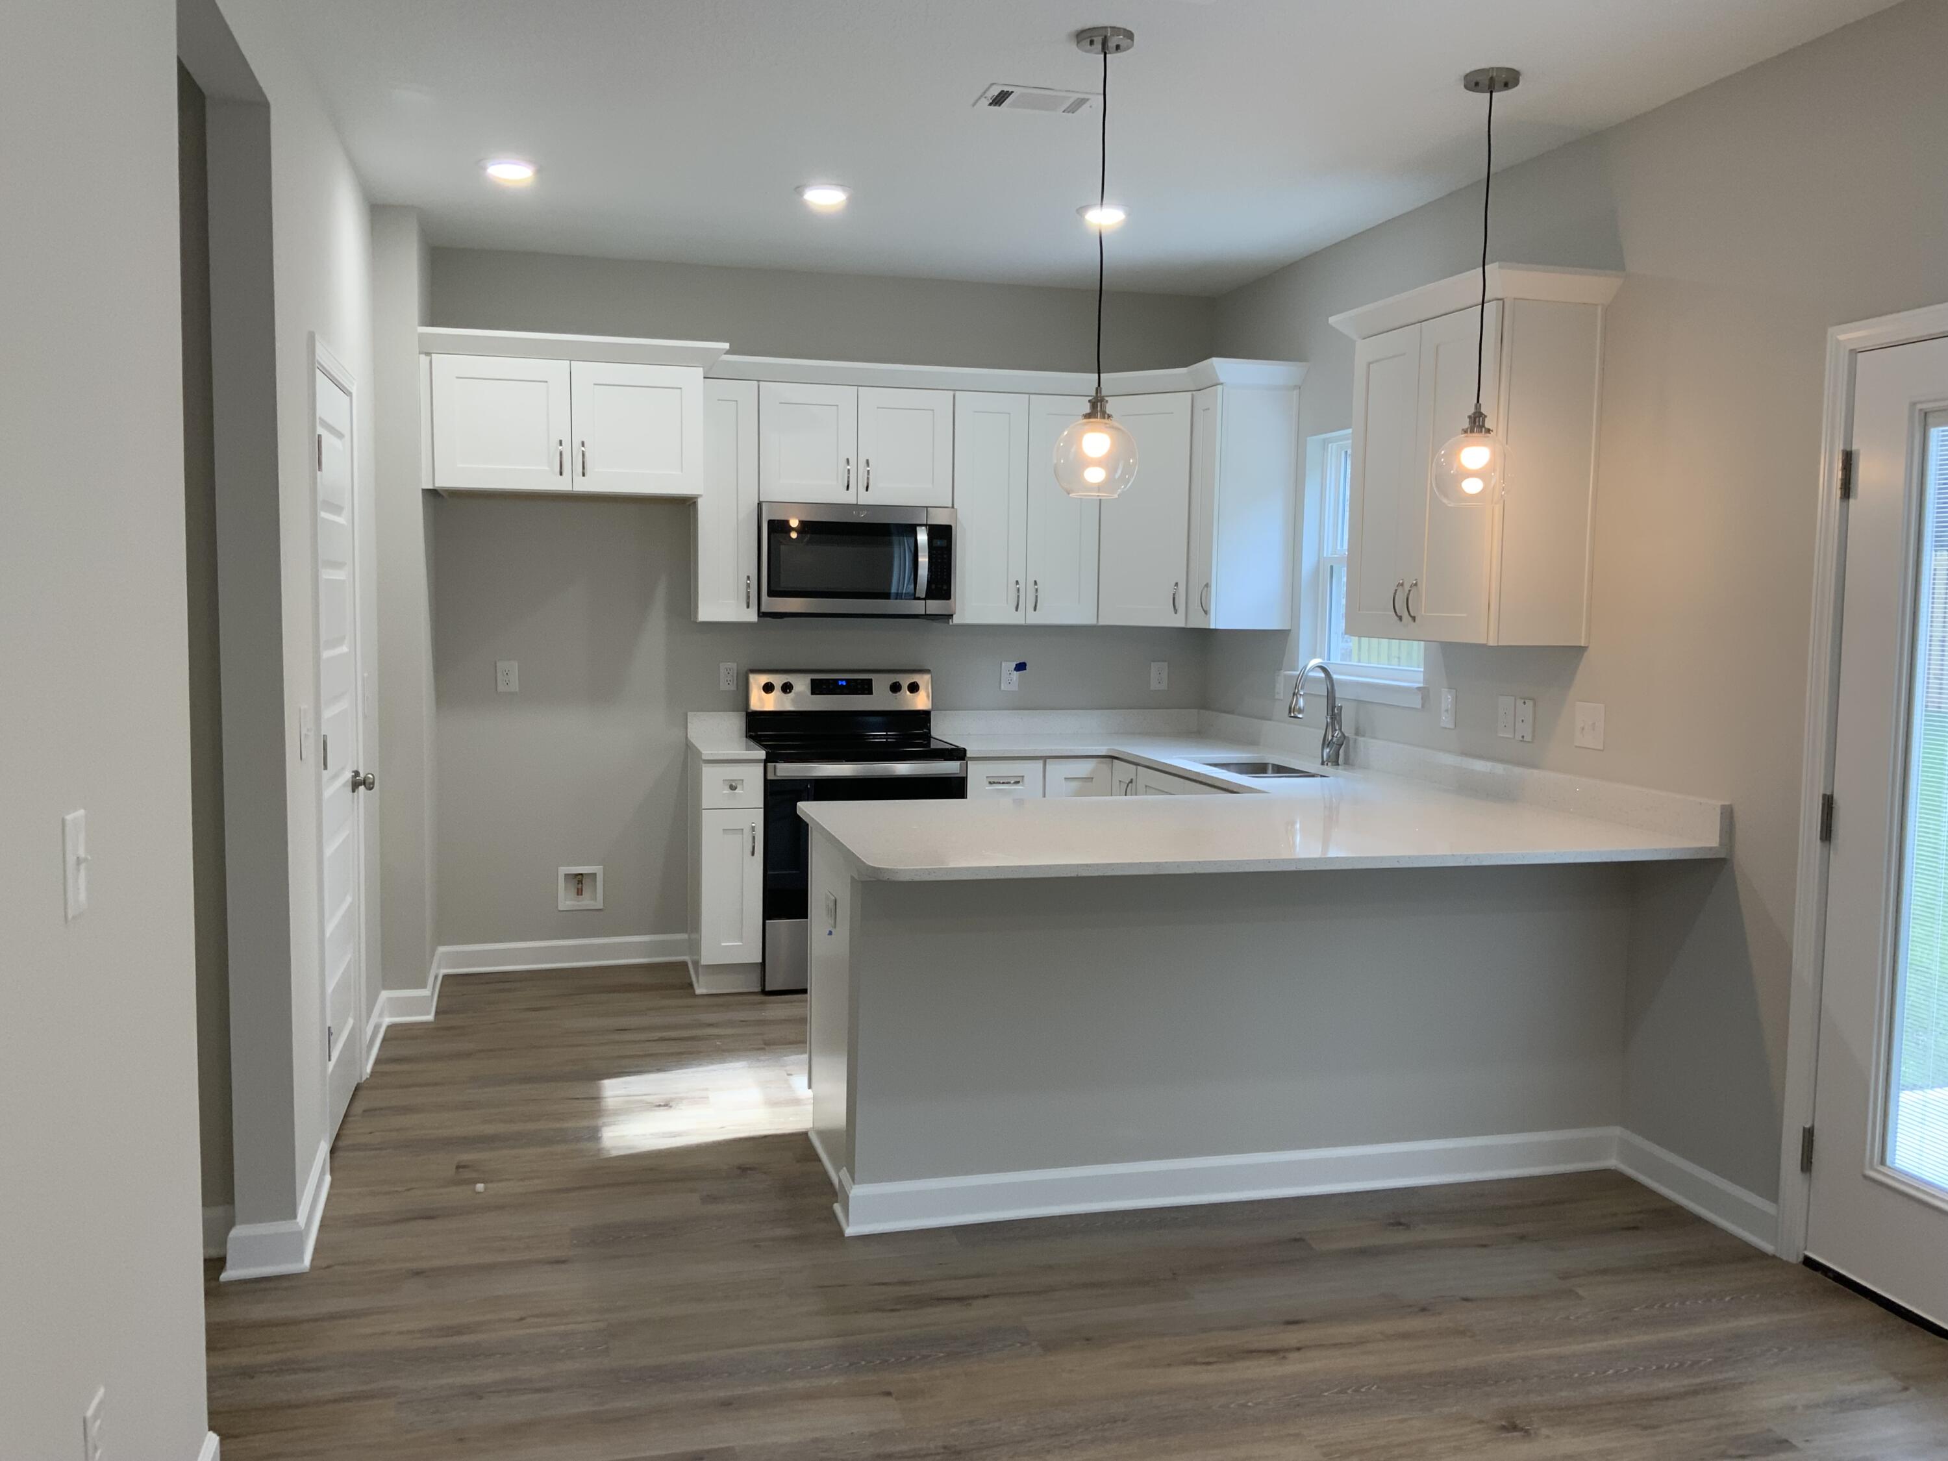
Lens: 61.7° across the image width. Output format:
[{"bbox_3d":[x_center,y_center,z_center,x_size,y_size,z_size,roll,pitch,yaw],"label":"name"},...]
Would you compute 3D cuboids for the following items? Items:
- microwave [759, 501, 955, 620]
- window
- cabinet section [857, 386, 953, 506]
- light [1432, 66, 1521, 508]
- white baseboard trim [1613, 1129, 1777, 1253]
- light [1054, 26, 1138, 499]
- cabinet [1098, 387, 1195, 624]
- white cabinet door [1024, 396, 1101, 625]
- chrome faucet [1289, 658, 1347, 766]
[{"bbox_3d":[-0.485,-0.661,6.444,0.760,0.433,0.410,0,5,-15],"label":"microwave"},{"bbox_3d":[1.382,-0.586,5.729,0.120,0.950,0.920,0,5,-15],"label":"window"},{"bbox_3d":[-0.265,-1.098,6.340,0.378,0.447,0.025,0,5,-15],"label":"cabinet section"},{"bbox_3d":[1.245,-1.071,3.993,0.200,1.032,0.200,-1,5,-15],"label":"light"},{"bbox_3d":[1.785,1.130,4.055,0.025,0.112,0.600,0,5,-15],"label":"white baseboard trim"},{"bbox_3d":[0.293,-1.059,3.727,0.200,1.035,0.200,1,5,0],"label":"light"},{"bbox_3d":[0.679,-0.866,6.458,0.389,0.906,0.025,3,5,30],"label":"cabinet"},{"bbox_3d":[0.359,-0.874,6.518,0.301,0.901,0.025,0,5,-15],"label":"white cabinet door"},{"bbox_3d":[1.195,-0.057,5.676,0.225,0.370,0.080,-3,6,-36],"label":"chrome faucet"}]

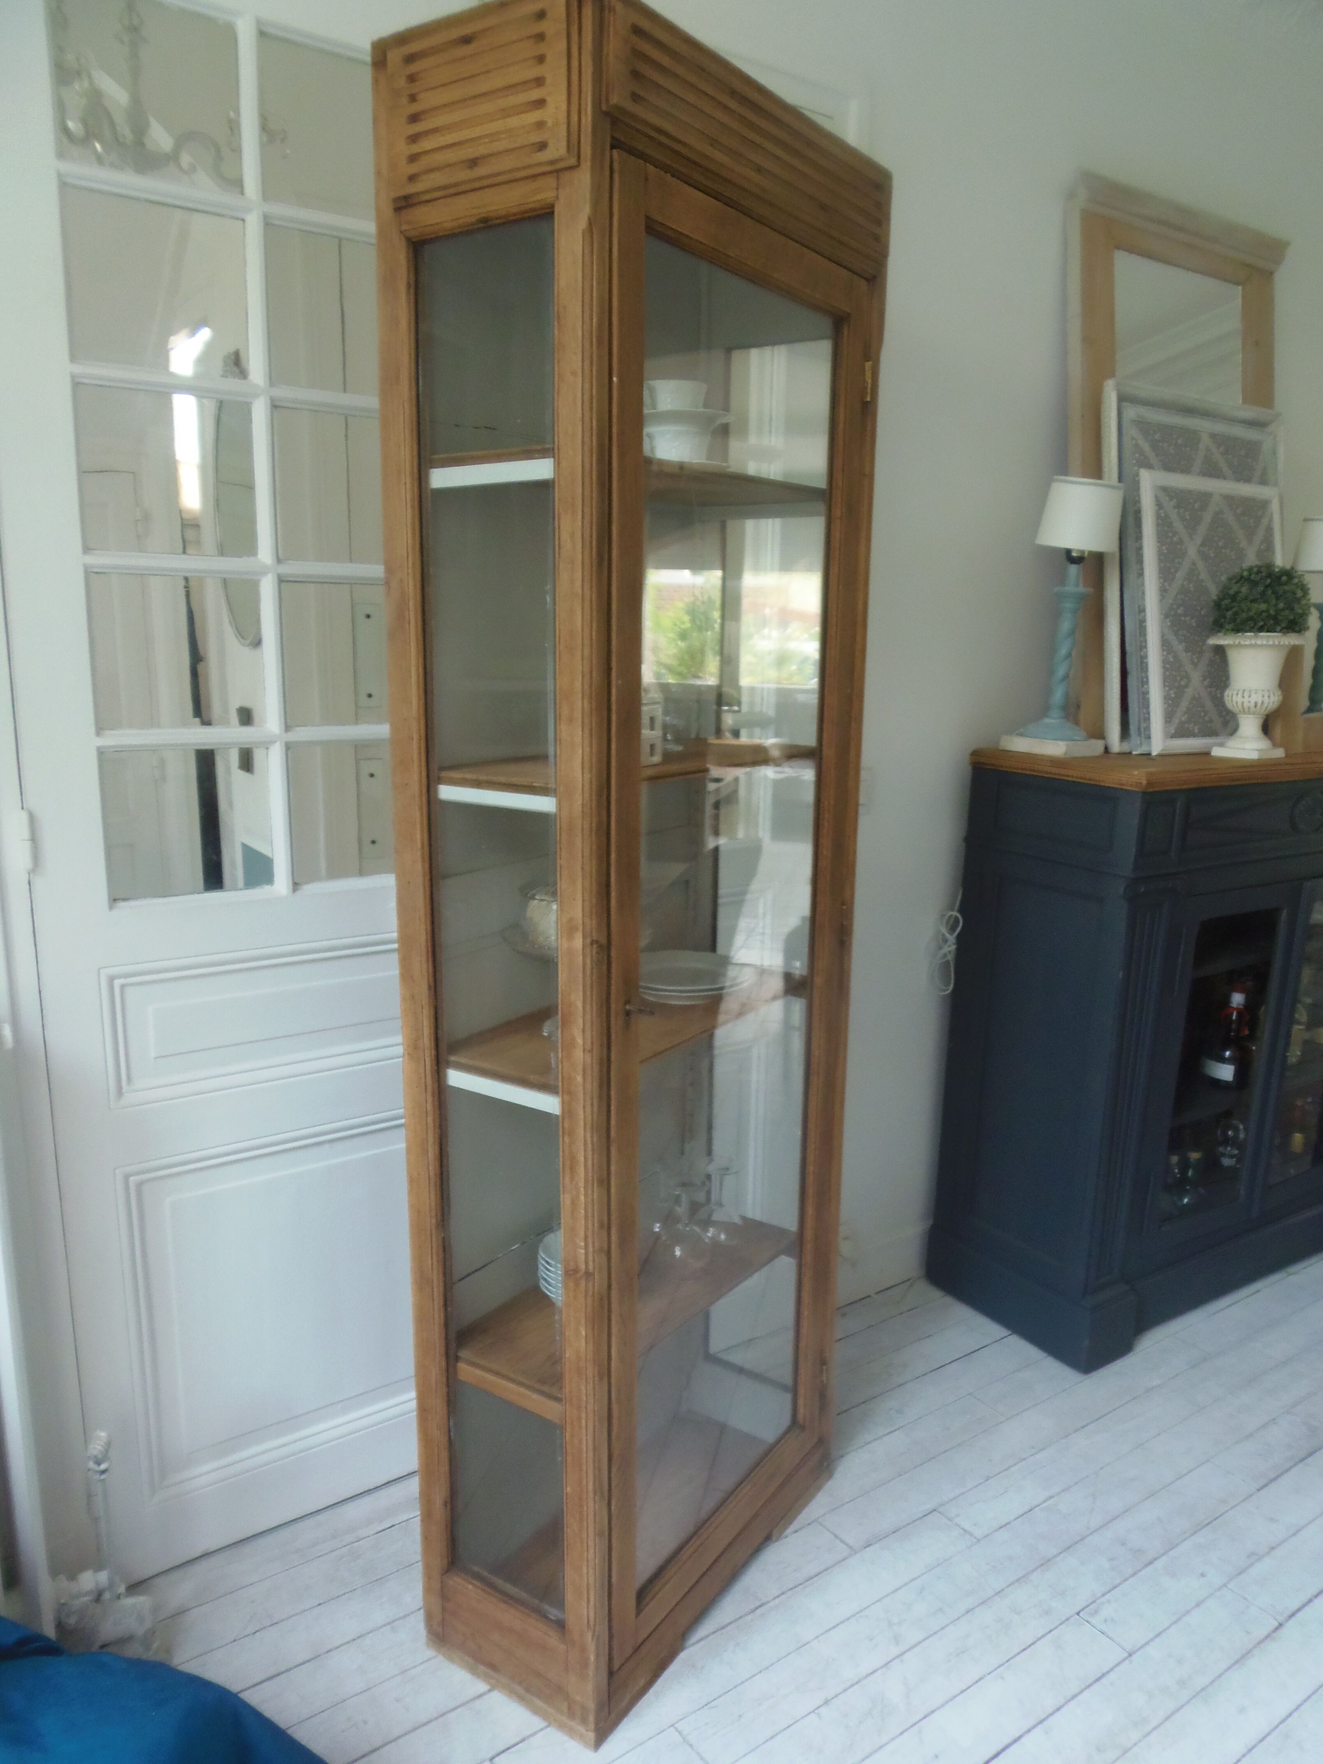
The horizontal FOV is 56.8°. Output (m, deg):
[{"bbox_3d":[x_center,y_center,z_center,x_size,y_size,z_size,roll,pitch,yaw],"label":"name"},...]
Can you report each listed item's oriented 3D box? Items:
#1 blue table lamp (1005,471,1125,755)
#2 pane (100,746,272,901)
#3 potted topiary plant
[{"bbox_3d":[0.817,-0.527,2.450,0.157,0.531,0.157,-7,14,-33],"label":"blue table lamp"},{"bbox_3d":[-0.637,-0.082,1.657,0.220,0.206,0.020,-7,14,-33],"label":"pane"},{"bbox_3d":[1.197,-0.441,2.446,0.196,0.377,0.196,-7,14,-33],"label":"potted topiary plant"}]

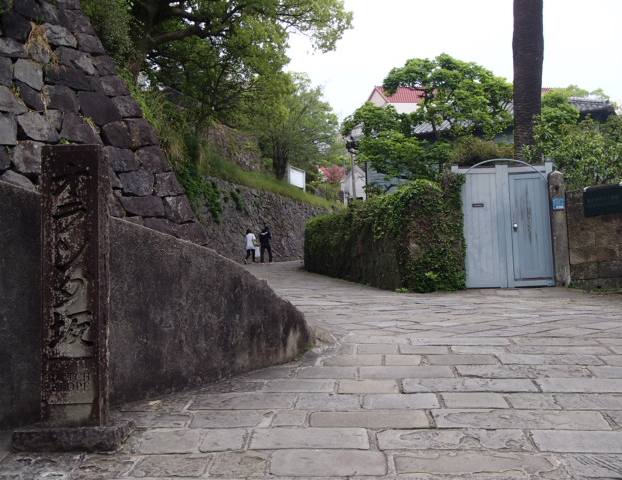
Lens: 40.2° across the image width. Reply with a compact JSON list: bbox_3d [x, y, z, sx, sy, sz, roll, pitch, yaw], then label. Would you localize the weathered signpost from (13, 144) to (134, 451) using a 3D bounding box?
[{"bbox_3d":[-1.362,0.330,4.920,0.562,1.669,0.450,-2,-6,-1],"label":"weathered signpost"}]

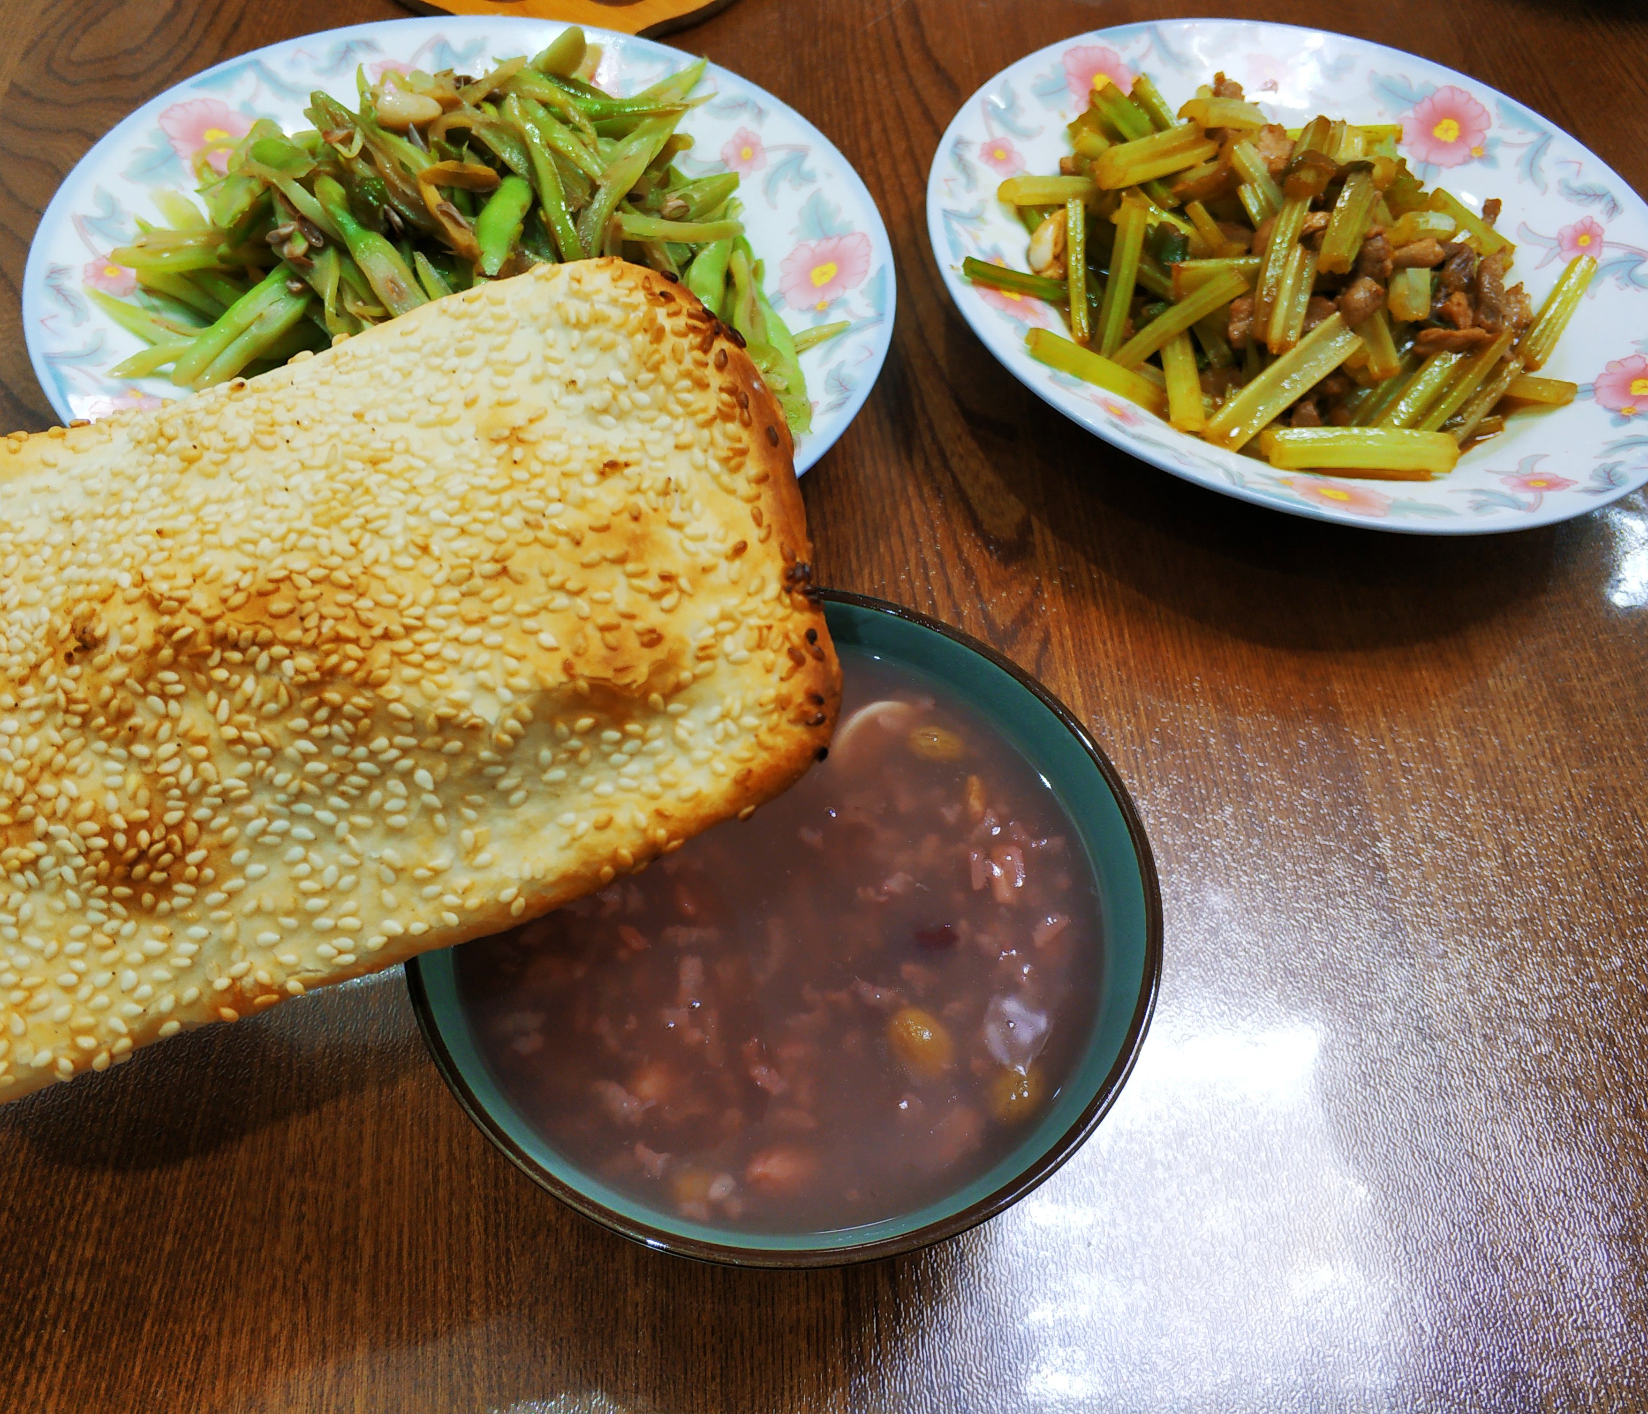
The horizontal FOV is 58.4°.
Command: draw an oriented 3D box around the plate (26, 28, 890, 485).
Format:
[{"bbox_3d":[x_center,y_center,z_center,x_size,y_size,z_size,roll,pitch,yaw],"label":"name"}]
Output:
[{"bbox_3d":[-0.089,-0.106,0.390,0.214,0.035,0.214,0,56,-7],"label":"plate"}]

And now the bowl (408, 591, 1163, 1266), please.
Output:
[{"bbox_3d":[-0.009,0.046,0.273,0.125,0.064,0.125,0,56,-7],"label":"bowl"}]

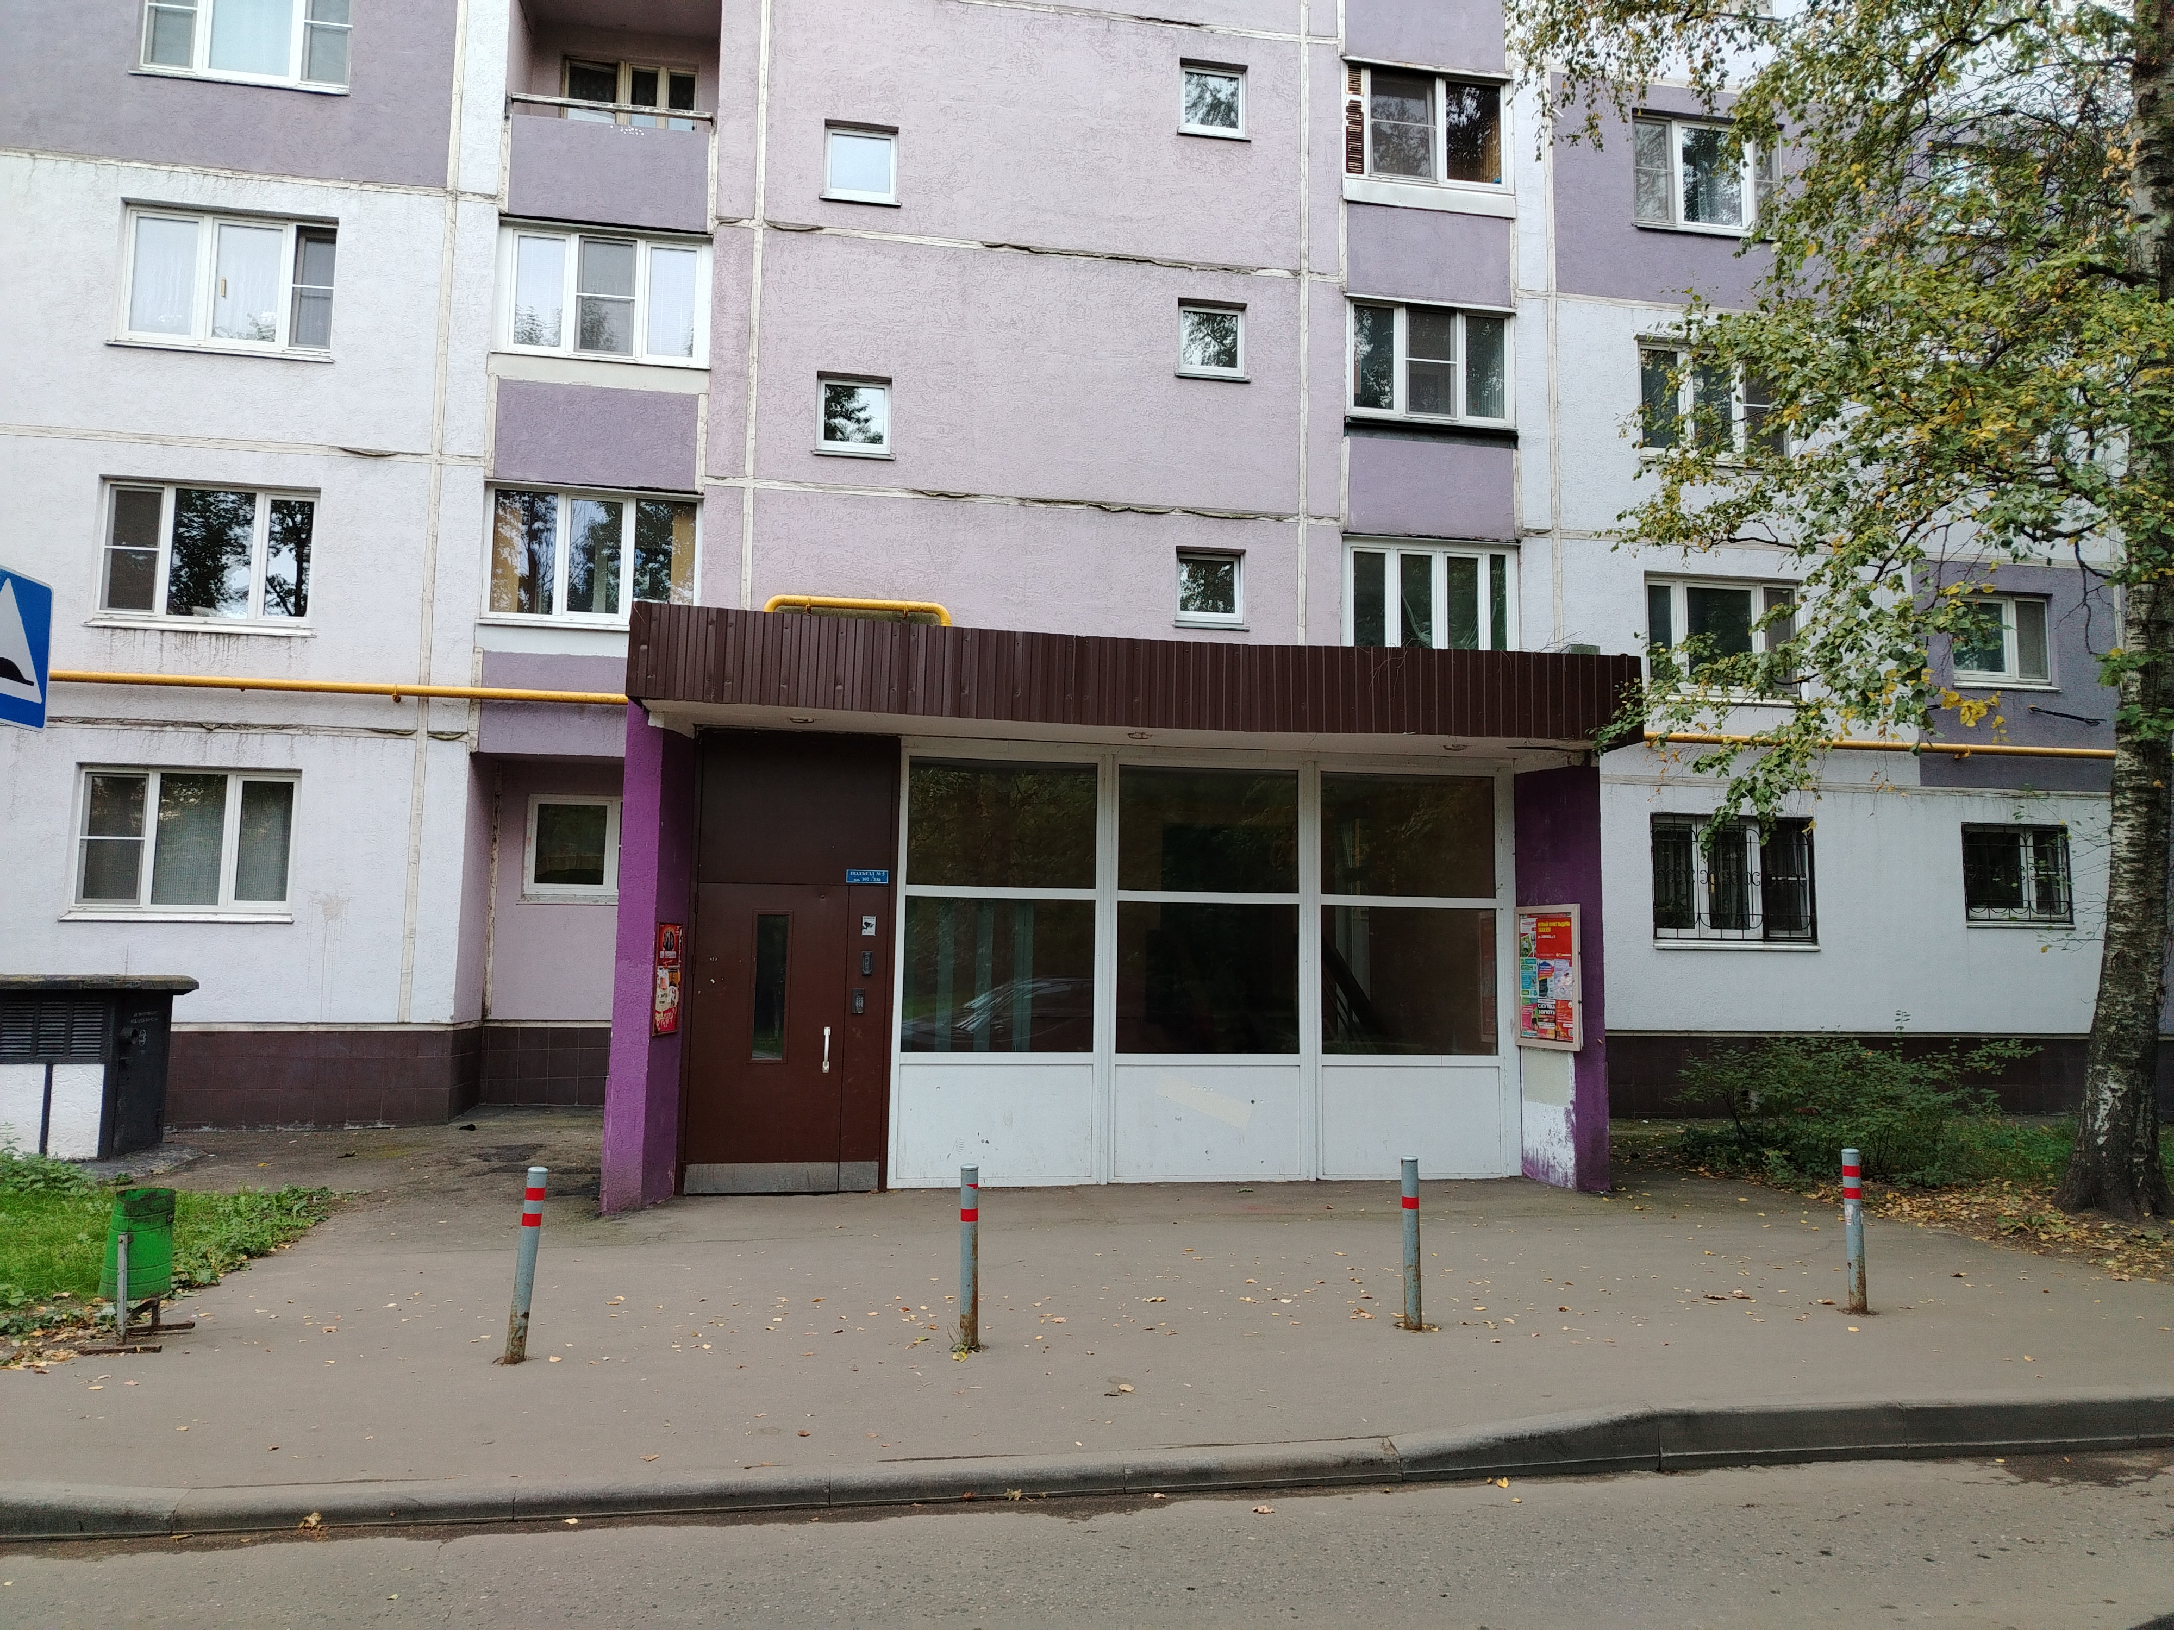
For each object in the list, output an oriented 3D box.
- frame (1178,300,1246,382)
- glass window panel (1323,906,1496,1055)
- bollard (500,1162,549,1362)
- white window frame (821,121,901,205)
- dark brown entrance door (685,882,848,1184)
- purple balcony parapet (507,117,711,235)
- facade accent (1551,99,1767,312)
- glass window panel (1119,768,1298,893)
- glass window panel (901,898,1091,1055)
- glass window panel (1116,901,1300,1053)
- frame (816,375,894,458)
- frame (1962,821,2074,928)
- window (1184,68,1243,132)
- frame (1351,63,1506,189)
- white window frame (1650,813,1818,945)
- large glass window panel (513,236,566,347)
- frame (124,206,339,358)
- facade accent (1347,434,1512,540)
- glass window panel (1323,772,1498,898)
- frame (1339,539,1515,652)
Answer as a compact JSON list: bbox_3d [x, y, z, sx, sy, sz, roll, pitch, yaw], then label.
[{"bbox_3d":[1.405,-5.285,16.801,0.783,0.860,0.120,2,-6,-9],"label":"frame"},{"bbox_3d":[2.397,1.237,11.203,1.364,1.090,0.050,2,-6,-9],"label":"glass window panel"},{"bbox_3d":[-2.191,1.747,5.885,0.076,0.734,0.076,5,-6,-9],"label":"bollard"},{"bbox_3d":[-2.442,-7.056,16.322,0.787,0.883,0.120,2,-6,-9],"label":"white window frame"},{"bbox_3d":[-2.154,1.508,10.225,1.012,2.057,0.080,2,-6,-10],"label":"dark brown entrance door"},{"bbox_3d":[-5.000,-6.694,15.840,2.004,1.088,0.120,2,-6,-9],"label":"purple balcony parapet"},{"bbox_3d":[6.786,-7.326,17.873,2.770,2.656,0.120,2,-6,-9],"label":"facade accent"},{"bbox_3d":[0.884,0.113,10.905,1.340,0.896,0.050,2,-6,-10],"label":"glass window panel"},{"bbox_3d":[-0.643,1.188,11.068,1.431,1.112,0.060,2,-6,-10],"label":"glass window panel"},{"bbox_3d":[0.946,1.268,11.708,1.453,1.157,0.060,2,-5,-10],"label":"glass window panel"},{"bbox_3d":[-2.457,-4.225,15.994,0.796,0.831,0.160,2,-6,-10],"label":"frame"},{"bbox_3d":[11.038,0.728,17.871,1.409,1.199,0.120,2,-6,-9],"label":"frame"},{"bbox_3d":[1.413,-7.988,16.965,0.721,0.761,0.120,2,-6,-10],"label":"window"},{"bbox_3d":[3.978,-7.942,17.413,1.894,1.336,0.130,2,-6,-10],"label":"frame"},{"bbox_3d":[7.371,0.744,17.224,2.032,1.452,0.150,2,-5,-10],"label":"white window frame"},{"bbox_3d":[-5.650,-5.411,15.580,0.482,1.162,0.050,2,-6,-9],"label":"large glass window panel"},{"bbox_3d":[-8.470,-5.259,14.953,1.923,1.341,0.150,2,-5,-10],"label":"frame"},{"bbox_3d":[3.876,-3.660,17.042,1.961,1.081,0.120,2,-6,-9],"label":"facade accent"},{"bbox_3d":[2.413,0.156,11.307,1.363,0.912,0.050,2,-6,-9],"label":"glass window panel"},{"bbox_3d":[3.818,-2.360,16.777,2.067,1.388,0.150,2,-6,-10],"label":"frame"}]

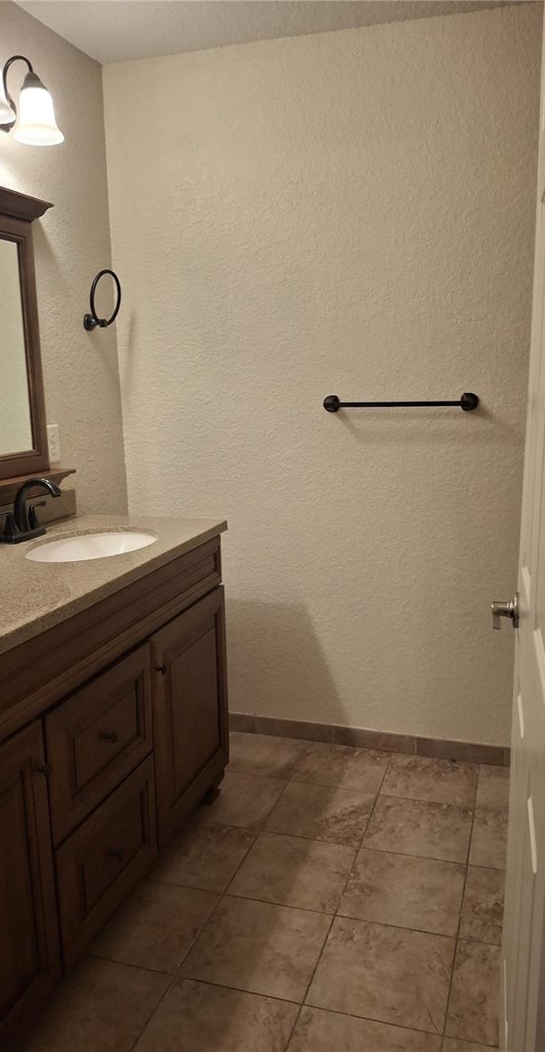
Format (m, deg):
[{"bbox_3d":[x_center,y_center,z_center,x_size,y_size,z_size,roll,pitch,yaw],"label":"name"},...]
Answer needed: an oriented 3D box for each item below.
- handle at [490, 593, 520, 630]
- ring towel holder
[{"bbox_3d":[0.421,0.162,1.372,0.050,0.065,0.140,2,11,16],"label":"handle"},{"bbox_3d":[-0.594,-0.773,2.604,0.083,0.200,0.190,2,11,18],"label":"ring towel holder"}]

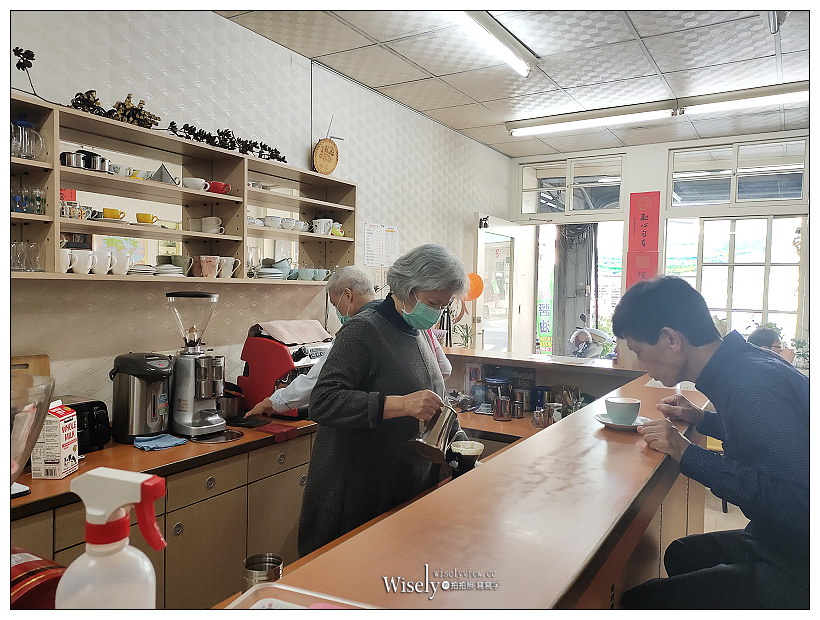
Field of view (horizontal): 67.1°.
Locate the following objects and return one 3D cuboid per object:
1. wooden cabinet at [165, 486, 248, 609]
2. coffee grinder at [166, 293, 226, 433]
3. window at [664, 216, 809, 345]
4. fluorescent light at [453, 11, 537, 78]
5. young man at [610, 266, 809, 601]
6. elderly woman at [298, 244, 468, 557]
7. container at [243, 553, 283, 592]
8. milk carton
[{"bbox_3d":[-0.971,0.974,2.484,0.480,0.538,0.391,3,3,32],"label":"wooden cabinet"},{"bbox_3d":[-0.953,0.215,2.667,0.300,0.605,0.210,3,3,32],"label":"coffee grinder"},{"bbox_3d":[2.641,-0.207,5.123,1.030,1.120,0.100,3,3,32],"label":"window"},{"bbox_3d":[0.360,-1.332,2.950,0.095,0.120,1.240,3,3,32],"label":"fluorescent light"},{"bbox_3d":[0.753,0.551,1.243,0.720,1.230,0.520,3,3,32],"label":"young man"},{"bbox_3d":[-0.093,0.589,1.943,0.520,1.565,0.470,3,3,32],"label":"elderly woman"},{"bbox_3d":[-0.288,0.540,1.212,0.077,0.094,0.077,3,3,32],"label":"container"},{"bbox_3d":[-1.158,0.417,2.022,0.095,0.244,0.095,1,2,1],"label":"milk carton"}]

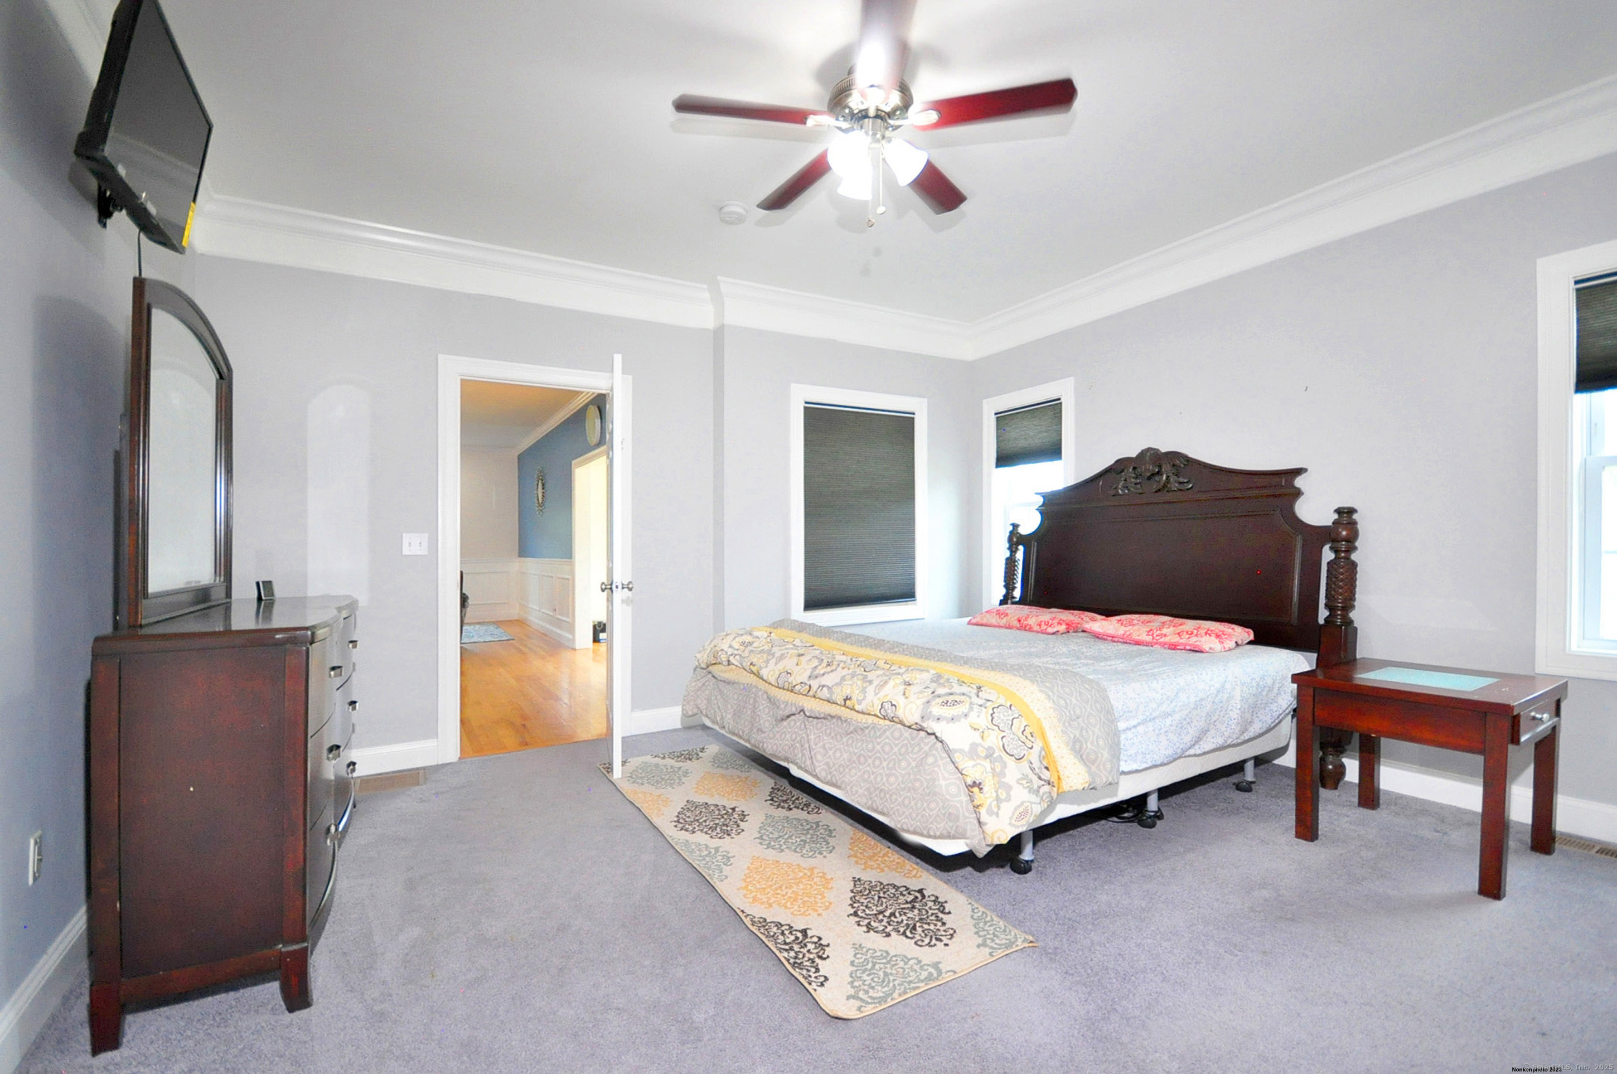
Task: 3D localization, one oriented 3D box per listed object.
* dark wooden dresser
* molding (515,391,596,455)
[{"bbox_3d":[-1.753,0.705,2.191,0.465,0.945,1.370,0,0,-29],"label":"dark wooden dresser"},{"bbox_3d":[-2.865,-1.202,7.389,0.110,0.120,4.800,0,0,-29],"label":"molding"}]

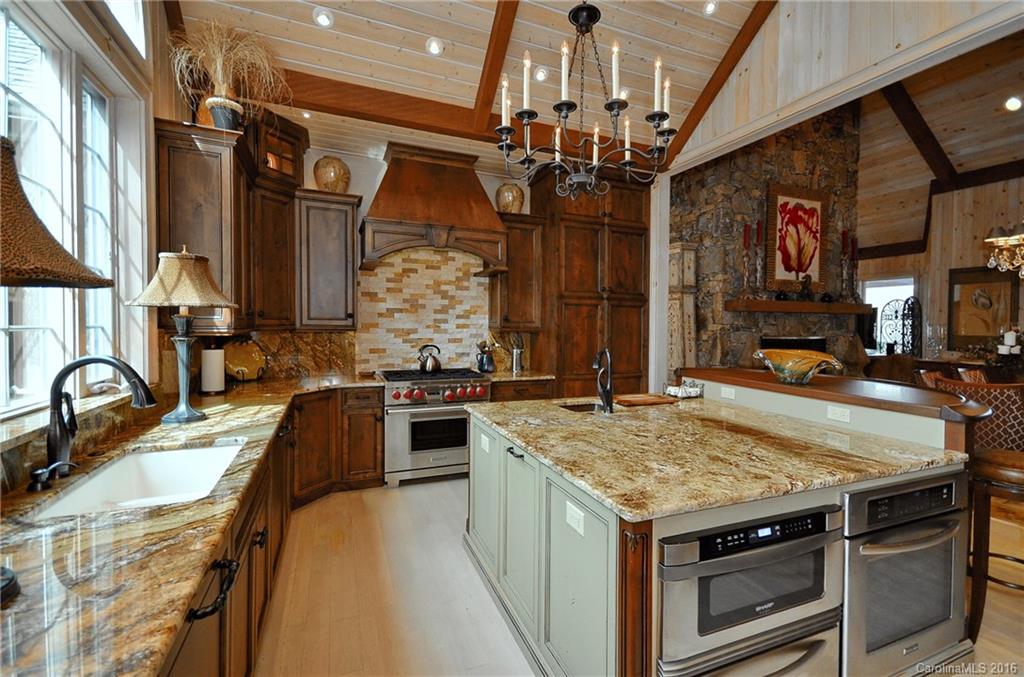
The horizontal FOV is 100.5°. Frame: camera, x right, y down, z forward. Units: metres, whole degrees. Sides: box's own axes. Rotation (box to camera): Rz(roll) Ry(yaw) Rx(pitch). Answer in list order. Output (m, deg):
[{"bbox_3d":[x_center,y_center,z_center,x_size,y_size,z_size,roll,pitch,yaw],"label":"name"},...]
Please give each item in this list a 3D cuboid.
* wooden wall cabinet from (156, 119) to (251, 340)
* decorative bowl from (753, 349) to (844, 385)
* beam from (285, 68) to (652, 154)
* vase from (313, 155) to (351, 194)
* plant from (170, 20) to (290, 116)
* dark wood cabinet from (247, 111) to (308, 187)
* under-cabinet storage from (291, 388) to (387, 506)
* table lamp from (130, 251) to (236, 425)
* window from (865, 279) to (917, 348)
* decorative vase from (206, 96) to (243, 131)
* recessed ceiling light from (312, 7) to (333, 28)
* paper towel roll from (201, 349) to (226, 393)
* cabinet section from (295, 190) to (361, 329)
[{"bbox_3d":[-1.979,-0.659,2.813,0.410,1.210,0.610,0,2,-21],"label":"wooden wall cabinet"},{"bbox_3d":[1.740,0.176,2.630,0.310,0.192,0.470,0,2,-21],"label":"decorative bowl"},{"bbox_3d":[-0.268,-1.812,3.625,3.920,0.220,0.140,0,2,-23],"label":"beam"},{"bbox_3d":[-1.627,-1.451,3.834,0.304,0.370,0.304,0,2,-21],"label":"vase"},{"bbox_3d":[-1.731,-1.631,2.627,0.600,0.560,0.520,0,2,-23],"label":"plant"},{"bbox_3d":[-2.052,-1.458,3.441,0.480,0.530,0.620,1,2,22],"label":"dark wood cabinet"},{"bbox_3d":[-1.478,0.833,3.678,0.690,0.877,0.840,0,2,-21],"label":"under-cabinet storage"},{"bbox_3d":[-1.655,-0.036,2.160,0.430,0.875,0.430,0,2,-23],"label":"table lamp"},{"bbox_3d":[5.232,-0.286,5.913,0.100,1.060,0.660,0,2,-23],"label":"window"},{"bbox_3d":[-1.766,-1.361,2.609,0.200,0.250,0.200,0,2,-23],"label":"decorative vase"},{"bbox_3d":[-1.260,-2.135,2.830,0.130,0.040,0.130,0,-38,-23],"label":"recessed ceiling light"},{"bbox_3d":[-2.042,0.229,2.904,0.126,0.284,0.126,0,2,-21],"label":"paper towel roll"},{"bbox_3d":[-1.653,-0.675,3.876,0.530,1.190,0.370,0,2,-22],"label":"cabinet section"}]

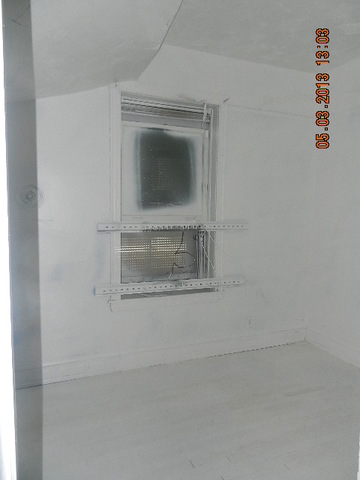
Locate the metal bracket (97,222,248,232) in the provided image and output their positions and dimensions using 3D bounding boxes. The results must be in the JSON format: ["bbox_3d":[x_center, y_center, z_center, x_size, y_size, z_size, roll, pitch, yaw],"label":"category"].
[{"bbox_3d":[-0.018,-0.112,2.990,1.365,0.052,0.048,-2,4,-22],"label":"metal bracket"}]

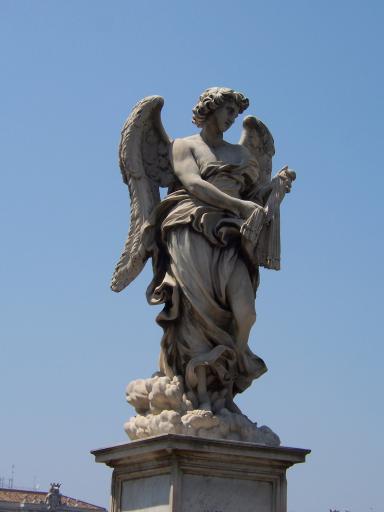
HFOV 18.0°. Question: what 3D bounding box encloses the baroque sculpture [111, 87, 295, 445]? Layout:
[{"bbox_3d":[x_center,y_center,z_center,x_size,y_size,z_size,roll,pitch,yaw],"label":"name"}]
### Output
[{"bbox_3d":[0.088,0.038,8.824,1.180,2.760,0.900,12,-20,-32],"label":"baroque sculpture"}]

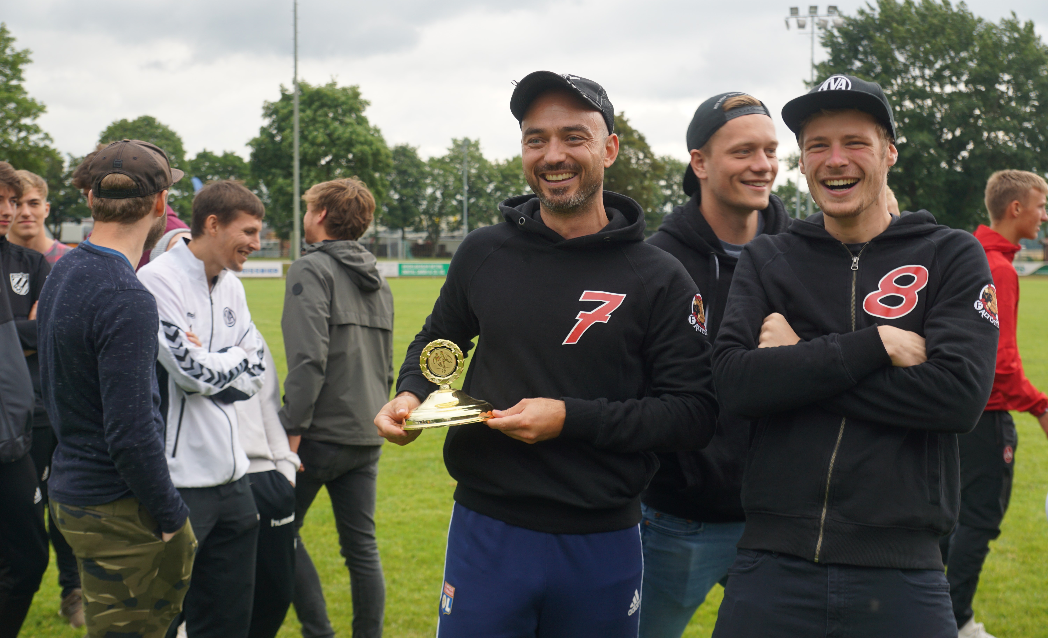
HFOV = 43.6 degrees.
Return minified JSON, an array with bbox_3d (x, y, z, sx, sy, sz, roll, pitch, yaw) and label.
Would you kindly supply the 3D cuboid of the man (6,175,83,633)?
[{"bbox_3d":[-1.900,0.325,5.120,0.540,1.800,0.360,-1,3,-14],"label":"man"}]

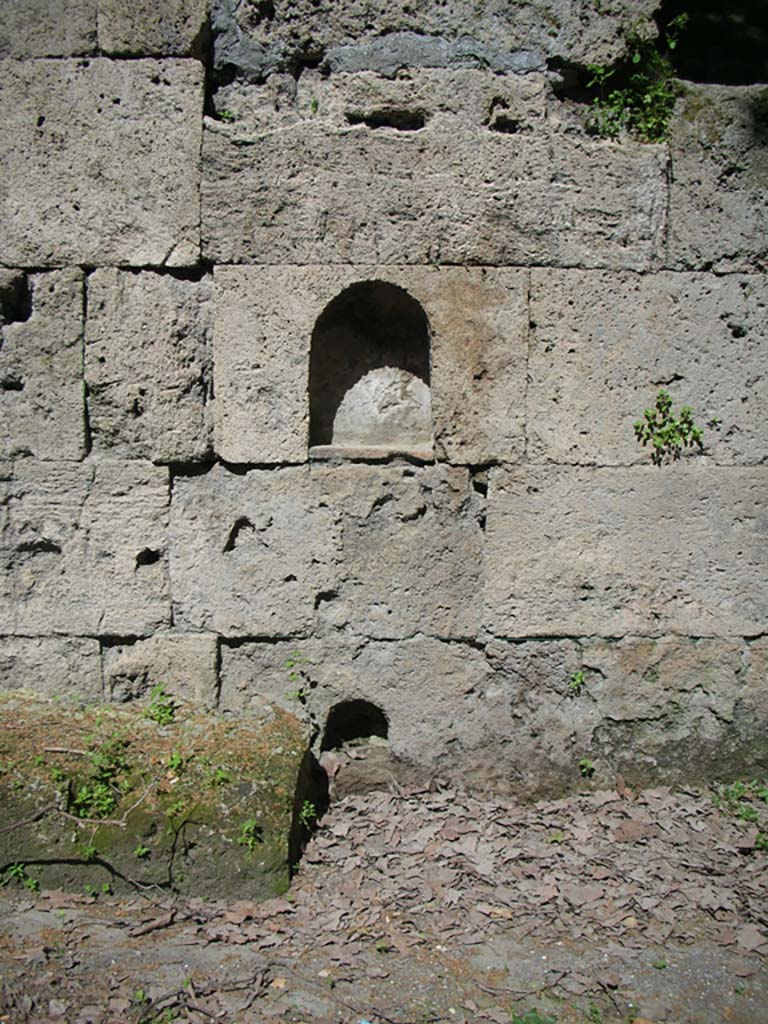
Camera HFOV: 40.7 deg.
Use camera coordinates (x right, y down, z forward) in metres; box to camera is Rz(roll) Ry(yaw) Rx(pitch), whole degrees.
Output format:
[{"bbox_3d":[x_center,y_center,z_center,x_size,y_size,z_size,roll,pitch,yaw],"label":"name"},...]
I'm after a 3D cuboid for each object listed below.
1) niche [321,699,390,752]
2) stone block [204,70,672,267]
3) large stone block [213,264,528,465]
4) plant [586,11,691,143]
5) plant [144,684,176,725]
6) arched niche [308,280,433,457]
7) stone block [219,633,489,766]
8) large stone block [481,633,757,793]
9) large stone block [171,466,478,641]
[{"bbox_3d":[-0.112,0.828,4.189,0.271,0.216,0.250,1,4,-1],"label":"niche"},{"bbox_3d":[0.189,-1.306,4.126,1.753,0.733,0.450,1,4,-1],"label":"stone block"},{"bbox_3d":[-0.053,-0.581,4.179,1.203,0.750,0.450,1,4,-1],"label":"large stone block"},{"bbox_3d":[0.930,-1.607,3.947,0.362,0.453,0.280,1,4,-1],"label":"plant"},{"bbox_3d":[-0.817,0.699,3.843,0.109,0.134,0.120,1,4,-1],"label":"plant"},{"bbox_3d":[-0.053,-0.558,4.086,0.473,0.666,0.280,1,4,-1],"label":"arched niche"},{"bbox_3d":[-0.125,0.751,4.283,1.046,0.563,0.450,1,4,-1],"label":"stone block"},{"bbox_3d":[0.932,0.790,4.301,1.130,0.646,0.450,1,4,-1],"label":"large stone block"},{"bbox_3d":[-0.222,0.131,4.233,1.215,0.678,0.450,1,4,-1],"label":"large stone block"}]

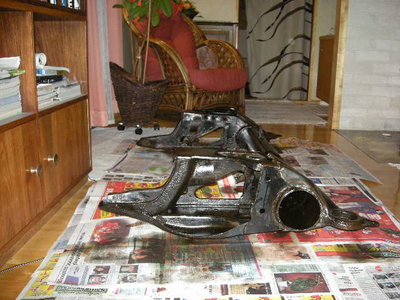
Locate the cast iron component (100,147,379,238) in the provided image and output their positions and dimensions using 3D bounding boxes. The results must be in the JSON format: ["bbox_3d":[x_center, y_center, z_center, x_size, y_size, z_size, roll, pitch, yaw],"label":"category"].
[{"bbox_3d":[0.098,0.123,1.292,0.836,0.231,0.264,2,14,4],"label":"cast iron component"}]

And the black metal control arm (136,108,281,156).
[{"bbox_3d":[0.070,-0.096,2.159,0.797,0.231,0.308,-1,14,-6],"label":"black metal control arm"}]

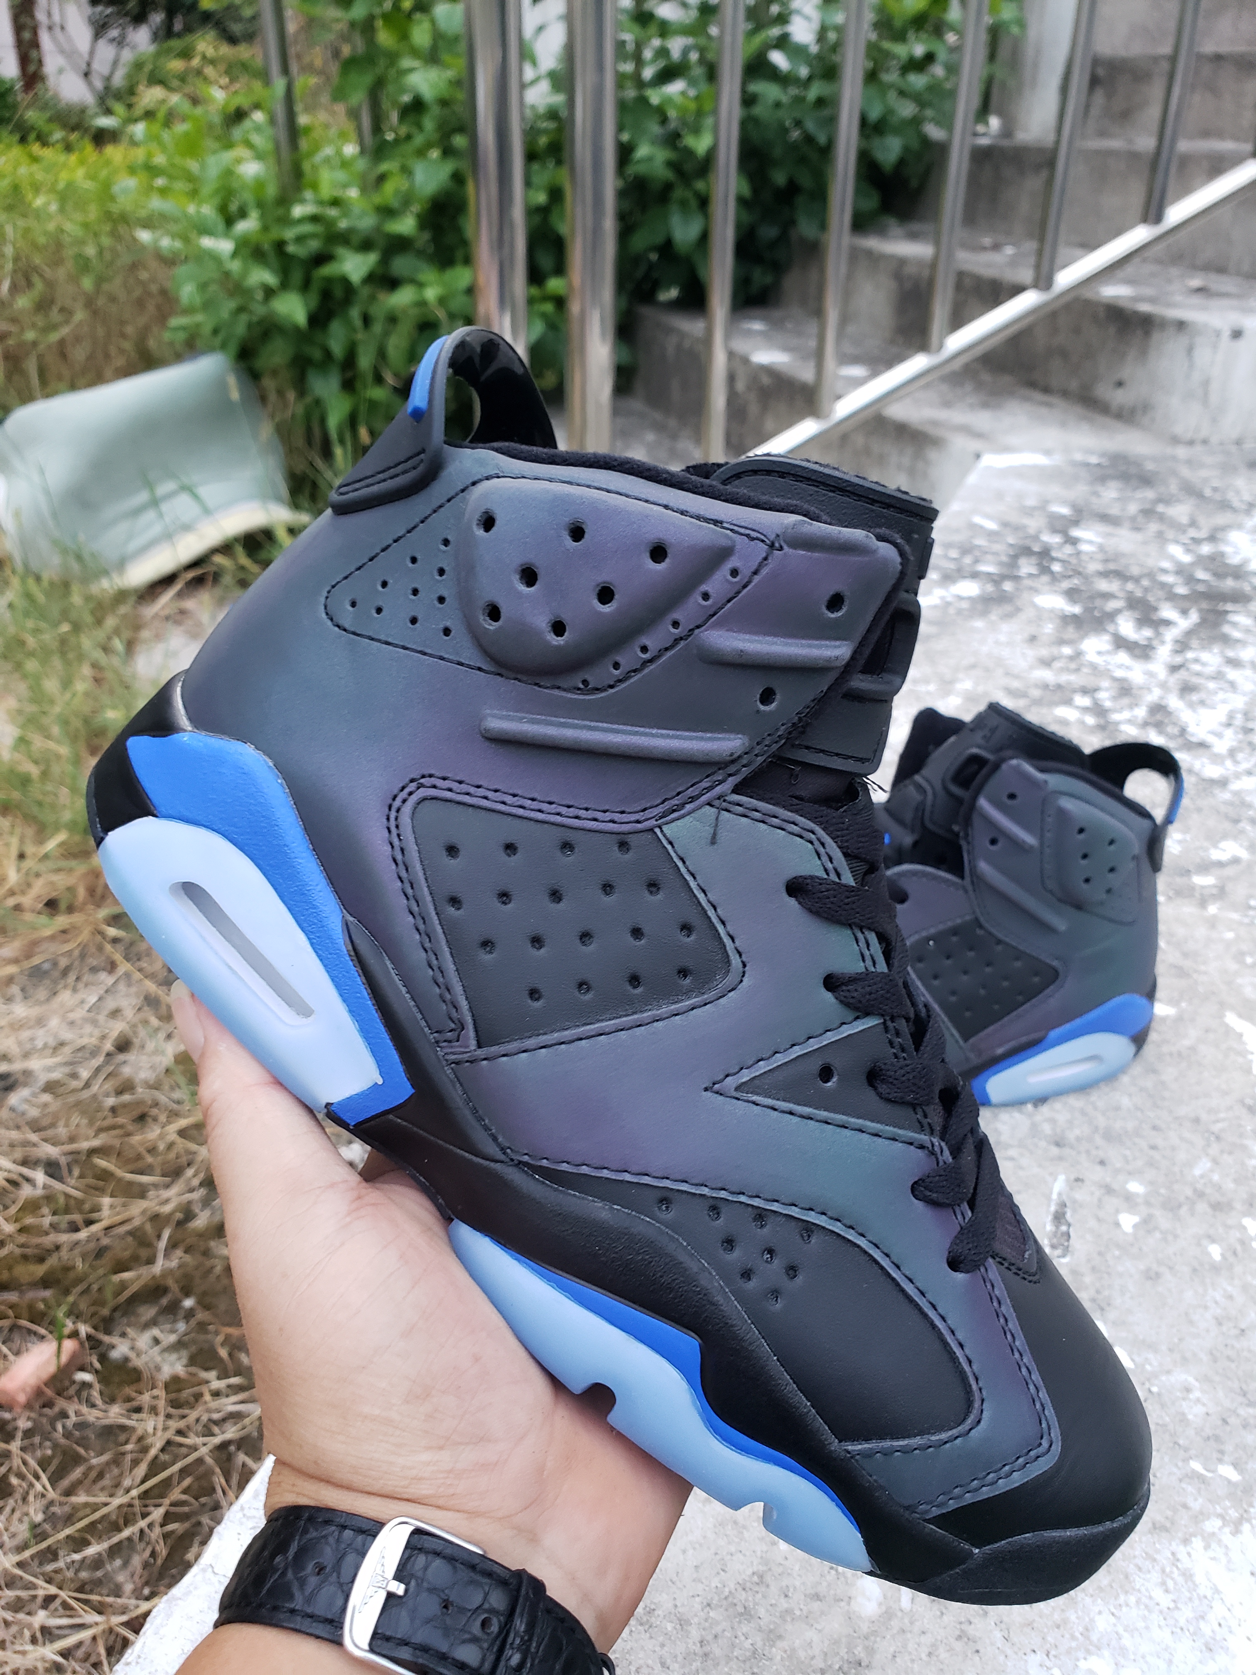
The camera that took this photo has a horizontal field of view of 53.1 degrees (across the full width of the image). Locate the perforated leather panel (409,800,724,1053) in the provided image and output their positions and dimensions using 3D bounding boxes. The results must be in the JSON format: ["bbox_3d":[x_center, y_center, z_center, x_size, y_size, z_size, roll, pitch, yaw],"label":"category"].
[{"bbox_3d":[-0.011,0.016,0.252,0.061,0.051,0.012,-2,12,-1],"label":"perforated leather panel"}]

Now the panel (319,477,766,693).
[{"bbox_3d":[-0.015,-0.046,0.232,0.082,0.037,0.018,7,12,2],"label":"panel"}]

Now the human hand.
[{"bbox_3d":[-0.044,0.093,0.251,0.107,0.104,0.143,4,59,-16],"label":"human hand"}]

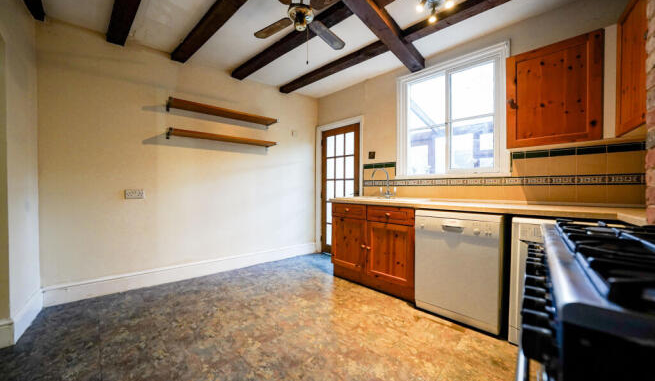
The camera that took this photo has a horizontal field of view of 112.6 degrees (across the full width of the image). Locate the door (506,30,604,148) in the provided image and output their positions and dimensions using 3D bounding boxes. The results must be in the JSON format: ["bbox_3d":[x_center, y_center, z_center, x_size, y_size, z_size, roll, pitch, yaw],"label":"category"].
[{"bbox_3d":[1.639,-0.701,1.603,0.495,0.722,0.035,1,1,41],"label":"door"}]

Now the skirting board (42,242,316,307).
[{"bbox_3d":[-1.309,0.935,2.702,2.804,0.150,0.022,0,1,-36],"label":"skirting board"}]

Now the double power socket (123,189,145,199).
[{"bbox_3d":[-1.982,0.040,2.253,0.146,0.090,0.015,-1,1,-35],"label":"double power socket"}]

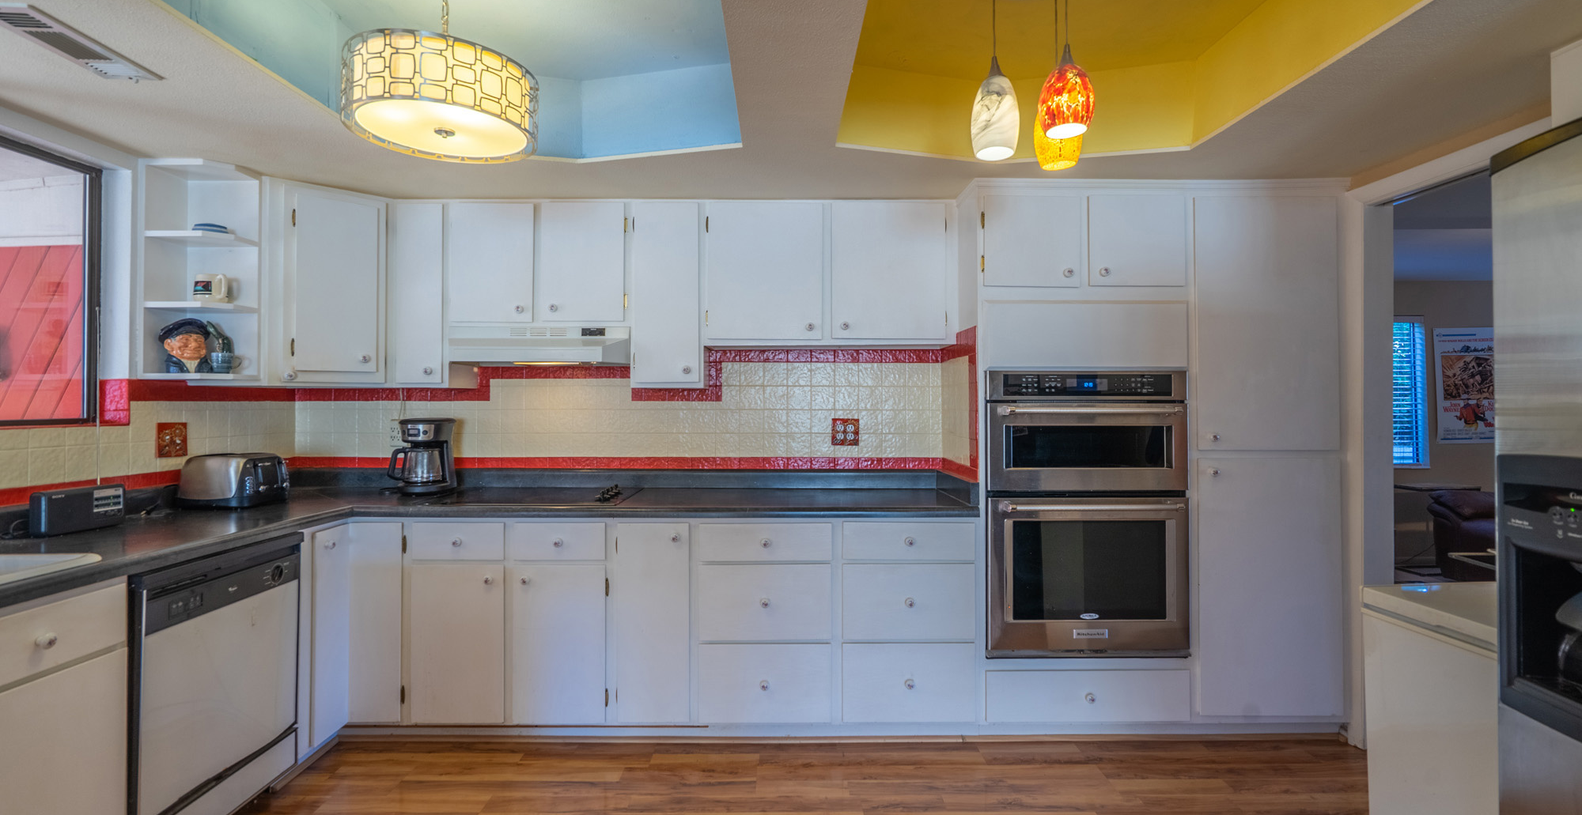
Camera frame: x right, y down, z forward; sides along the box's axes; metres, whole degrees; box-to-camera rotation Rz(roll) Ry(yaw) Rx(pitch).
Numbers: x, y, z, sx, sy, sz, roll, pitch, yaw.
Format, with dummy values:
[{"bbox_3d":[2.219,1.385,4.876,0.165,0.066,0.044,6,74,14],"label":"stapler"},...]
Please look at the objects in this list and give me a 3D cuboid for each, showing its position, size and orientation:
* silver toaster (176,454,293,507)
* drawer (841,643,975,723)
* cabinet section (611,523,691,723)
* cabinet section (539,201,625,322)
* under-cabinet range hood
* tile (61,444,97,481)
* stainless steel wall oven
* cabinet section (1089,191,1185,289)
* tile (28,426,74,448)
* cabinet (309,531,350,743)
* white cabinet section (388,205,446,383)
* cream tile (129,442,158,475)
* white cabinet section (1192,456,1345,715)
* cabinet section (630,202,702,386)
[{"bbox_3d":[-2.122,0.277,2.697,0.262,0.190,0.245,0,0,-5],"label":"silver toaster"},{"bbox_3d":[0.440,1.031,2.835,0.490,0.293,0.440,0,0,0],"label":"drawer"},{"bbox_3d":[-0.528,0.814,2.940,0.301,0.751,0.600,0,0,-1],"label":"cabinet section"},{"bbox_3d":[-0.855,-0.596,3.020,0.347,0.485,0.300,0,0,-1],"label":"cabinet section"},{"bbox_3d":[-1.043,-0.260,3.000,0.755,0.150,0.470,0,0,0],"label":"under-cabinet range hood"},{"bbox_3d":[-2.273,0.178,2.248,0.010,0.112,0.108,0,0,-1],"label":"tile"},{"bbox_3d":[1.106,0.397,2.860,0.757,1.068,0.570,0,0,-1],"label":"stainless steel wall oven"},{"bbox_3d":[1.313,-0.634,2.966,0.388,0.358,0.600,0,0,-1],"label":"cabinet section"},{"bbox_3d":[-2.272,0.093,2.148,0.010,0.058,0.110,0,0,-1],"label":"tile"},{"bbox_3d":[-1.965,0.815,2.565,0.570,0.760,0.215,0,0,-1],"label":"cabinet"},{"bbox_3d":[-1.569,-0.479,3.094,0.238,0.763,0.290,0,0,-1],"label":"white cabinet section"},{"bbox_3d":[-2.276,0.178,2.468,0.010,0.108,0.107,0,0,-1],"label":"cream tile"},{"bbox_3d":[1.773,0.666,2.890,0.530,0.965,0.560,0,0,-1],"label":"white cabinet section"},{"bbox_3d":[-0.527,-0.478,3.103,0.308,0.775,0.290,0,0,-1],"label":"cabinet section"}]

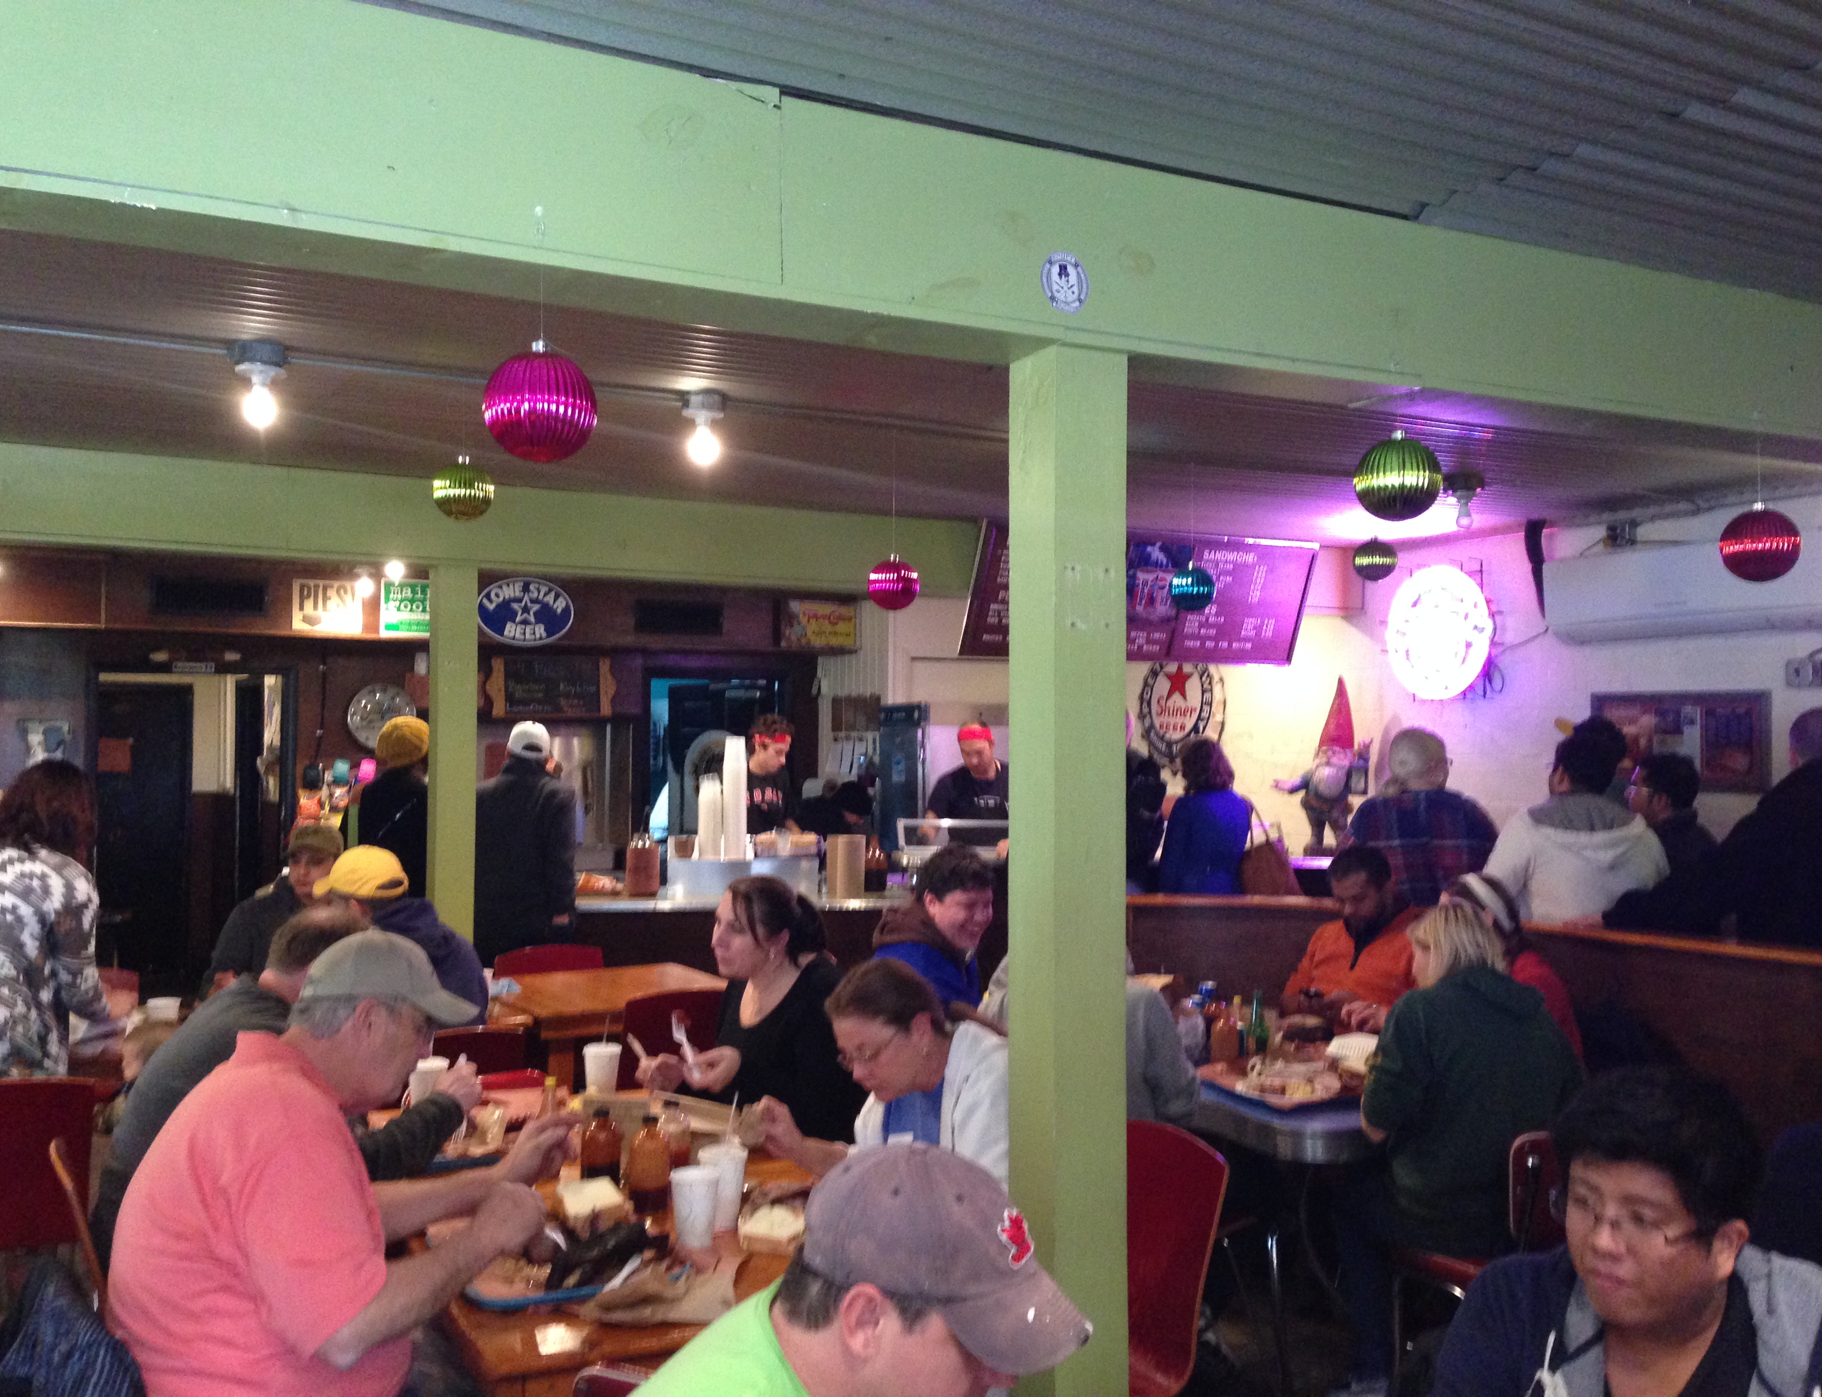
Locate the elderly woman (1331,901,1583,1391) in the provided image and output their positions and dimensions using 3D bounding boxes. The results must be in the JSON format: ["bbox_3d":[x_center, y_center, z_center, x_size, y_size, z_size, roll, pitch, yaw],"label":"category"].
[{"bbox_3d":[1.338,1.141,4.359,0.480,1.270,0.720,1,-2,-32],"label":"elderly woman"}]

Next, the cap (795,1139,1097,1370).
[{"bbox_3d":[0.036,0.496,1.610,0.275,0.160,0.180,10,3,28],"label":"cap"}]

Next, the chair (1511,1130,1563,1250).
[{"bbox_3d":[1.388,1.326,4.081,0.450,0.820,0.500,1,-2,-29],"label":"chair"}]

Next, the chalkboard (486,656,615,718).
[{"bbox_3d":[-1.839,-0.059,9.050,0.680,0.300,0.030,1,-2,-29],"label":"chalkboard"}]

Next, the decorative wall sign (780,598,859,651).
[{"bbox_3d":[-0.493,-0.393,9.400,0.470,0.260,0.025,1,-2,-29],"label":"decorative wall sign"}]

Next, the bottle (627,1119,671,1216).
[{"bbox_3d":[-0.496,0.889,3.380,0.077,0.185,0.077,0,-2,0],"label":"bottle"}]

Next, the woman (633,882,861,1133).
[{"bbox_3d":[-0.435,1.091,4.120,0.720,1.340,0.500,1,-2,-28],"label":"woman"}]

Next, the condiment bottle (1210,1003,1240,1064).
[{"bbox_3d":[0.875,0.937,4.950,0.079,0.180,0.079,0,-2,0],"label":"condiment bottle"}]

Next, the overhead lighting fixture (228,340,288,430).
[{"bbox_3d":[-1.466,-0.706,3.996,0.115,0.180,0.115,1,-2,-29],"label":"overhead lighting fixture"}]

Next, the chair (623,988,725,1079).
[{"bbox_3d":[-0.856,1.378,6.003,0.450,0.820,0.500,1,-2,-29],"label":"chair"}]

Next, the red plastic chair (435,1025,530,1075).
[{"bbox_3d":[-1.455,1.385,5.352,0.450,0.830,0.520,1,-2,-33],"label":"red plastic chair"}]

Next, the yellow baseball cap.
[{"bbox_3d":[-1.472,0.467,4.750,0.265,0.148,0.180,-1,-2,35],"label":"yellow baseball cap"}]

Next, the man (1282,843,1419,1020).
[{"bbox_3d":[1.338,1.105,5.216,0.550,1.340,0.750,0,-2,14],"label":"man"}]

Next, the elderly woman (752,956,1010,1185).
[{"bbox_3d":[-0.057,1.084,3.245,0.750,1.230,0.520,2,-2,-35],"label":"elderly woman"}]

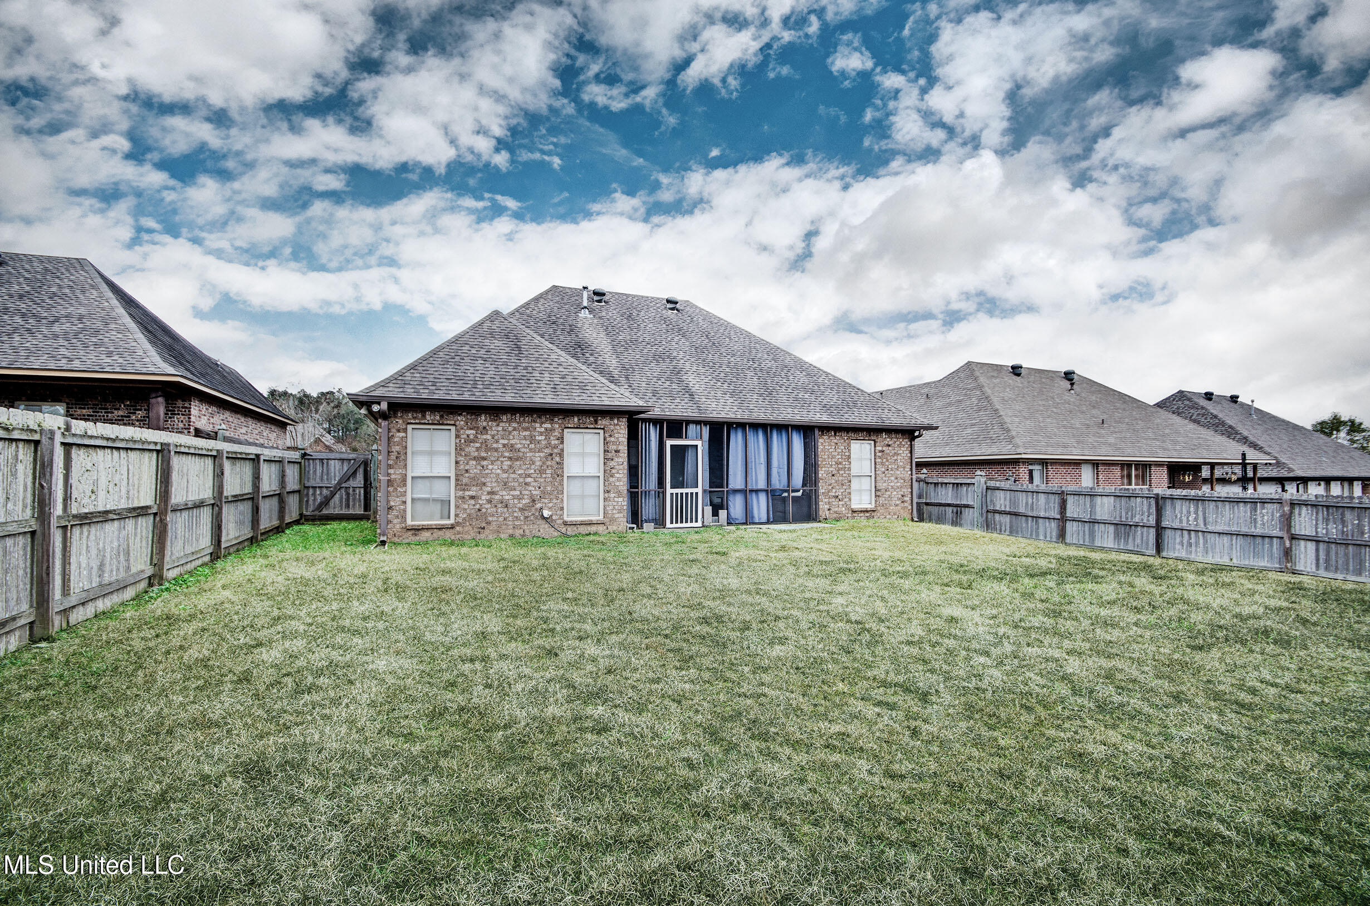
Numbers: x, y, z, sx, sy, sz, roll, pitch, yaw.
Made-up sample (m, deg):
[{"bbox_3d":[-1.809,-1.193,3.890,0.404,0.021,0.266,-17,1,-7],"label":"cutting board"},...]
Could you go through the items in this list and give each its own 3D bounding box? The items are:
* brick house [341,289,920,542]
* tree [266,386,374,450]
[{"bbox_3d":[-1.614,-1.528,19.128,14.635,7.040,12.928,1,-2,-24],"label":"brick house"},{"bbox_3d":[-47.764,-2.042,79.760,13.789,13.129,10.886,1,-2,-31],"label":"tree"}]

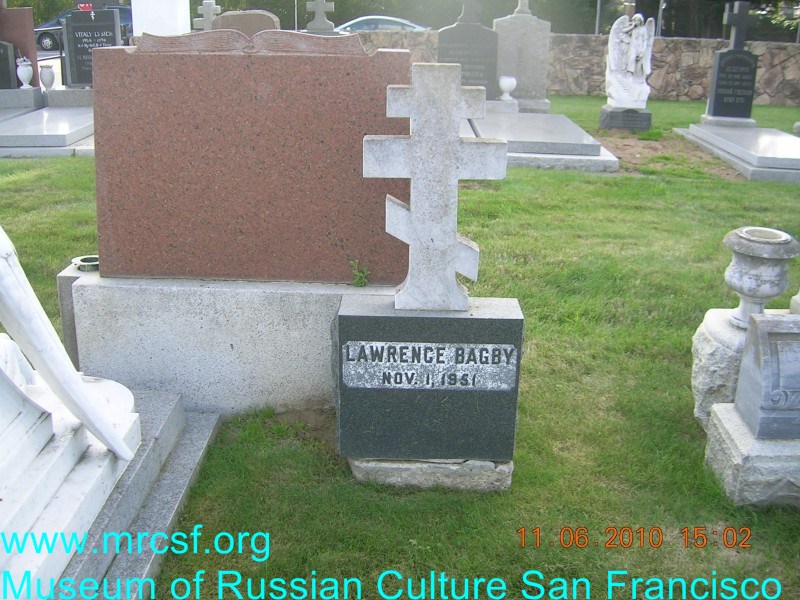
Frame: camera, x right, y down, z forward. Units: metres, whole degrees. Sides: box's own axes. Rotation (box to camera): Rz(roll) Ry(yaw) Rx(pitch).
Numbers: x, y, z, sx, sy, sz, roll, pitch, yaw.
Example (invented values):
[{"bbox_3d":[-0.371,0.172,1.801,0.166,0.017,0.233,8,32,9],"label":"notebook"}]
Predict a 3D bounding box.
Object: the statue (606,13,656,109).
[{"bbox_3d":[2.987,-3.112,10.570,0.600,1.190,0.400,3,21,6],"label":"statue"}]

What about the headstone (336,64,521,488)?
[{"bbox_3d":[0.101,-0.041,2.683,0.615,1.430,0.215,1,21,1],"label":"headstone"}]

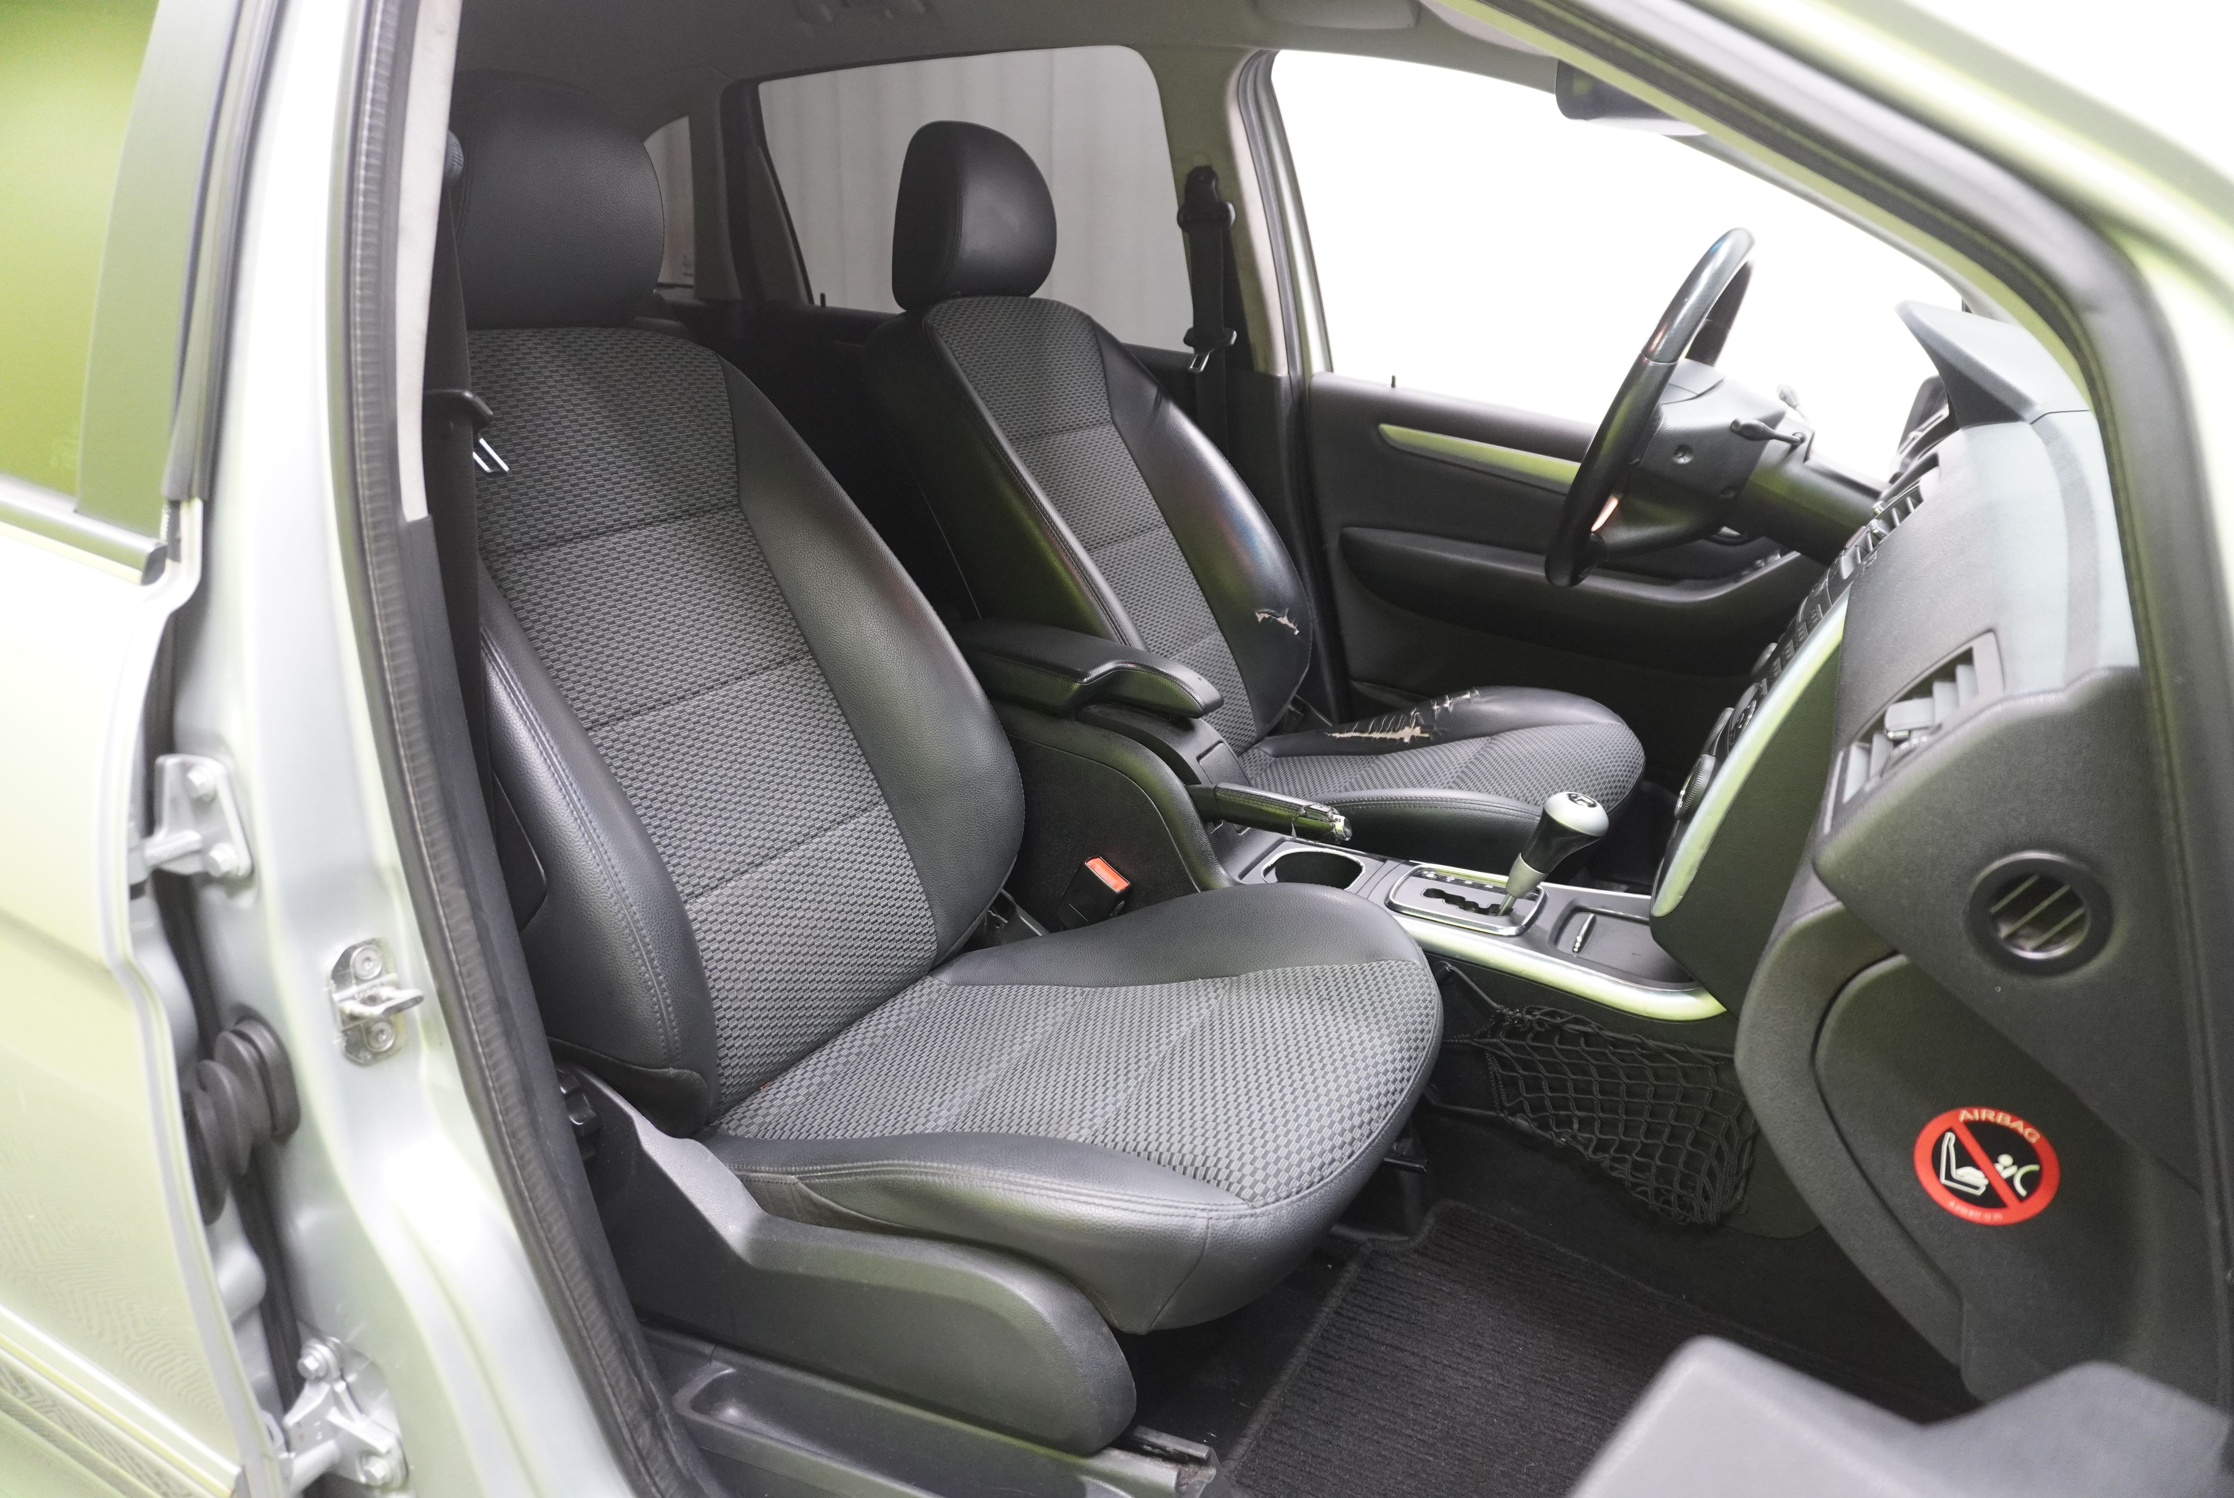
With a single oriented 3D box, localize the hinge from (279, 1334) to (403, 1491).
[{"bbox_3d":[-0.469,0.404,0.908,0.050,0.078,0.047,12,22,27],"label":"hinge"}]

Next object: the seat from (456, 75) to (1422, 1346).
[{"bbox_3d":[-0.155,-0.071,1.120,0.830,0.810,0.540,12,22,27],"label":"seat"}]

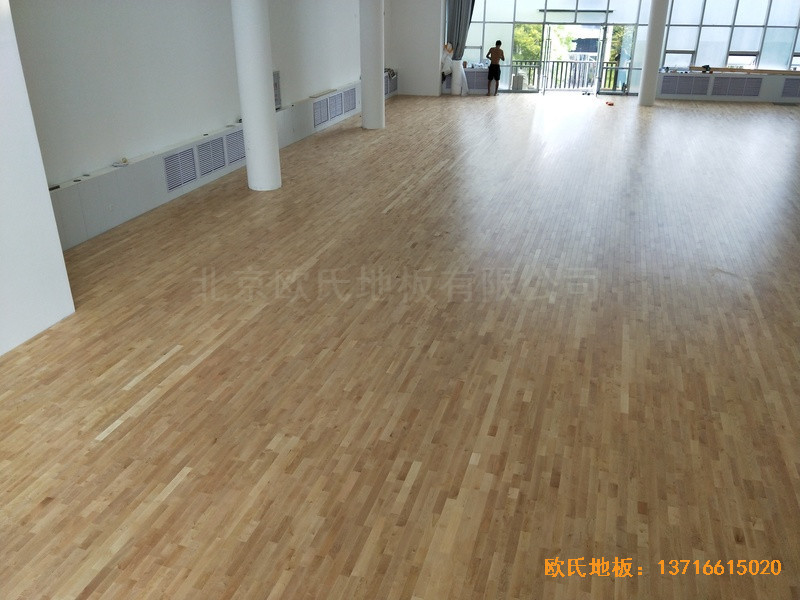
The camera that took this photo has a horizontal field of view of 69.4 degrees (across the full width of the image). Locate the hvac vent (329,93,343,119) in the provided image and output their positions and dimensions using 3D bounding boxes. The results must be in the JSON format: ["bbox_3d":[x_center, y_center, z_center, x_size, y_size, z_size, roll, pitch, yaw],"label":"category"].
[{"bbox_3d":[-1.637,-4.991,14.911,0.050,0.540,0.770,9,29,17],"label":"hvac vent"}]

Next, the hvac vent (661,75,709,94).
[{"bbox_3d":[9.045,-6.783,18.299,1.330,0.540,0.050,9,29,17],"label":"hvac vent"}]

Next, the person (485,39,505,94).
[{"bbox_3d":[3.140,-7.600,18.970,0.550,1.690,0.360,9,29,17],"label":"person"}]

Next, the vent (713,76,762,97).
[{"bbox_3d":[10.422,-6.585,17.862,1.320,0.530,0.050,9,29,17],"label":"vent"}]

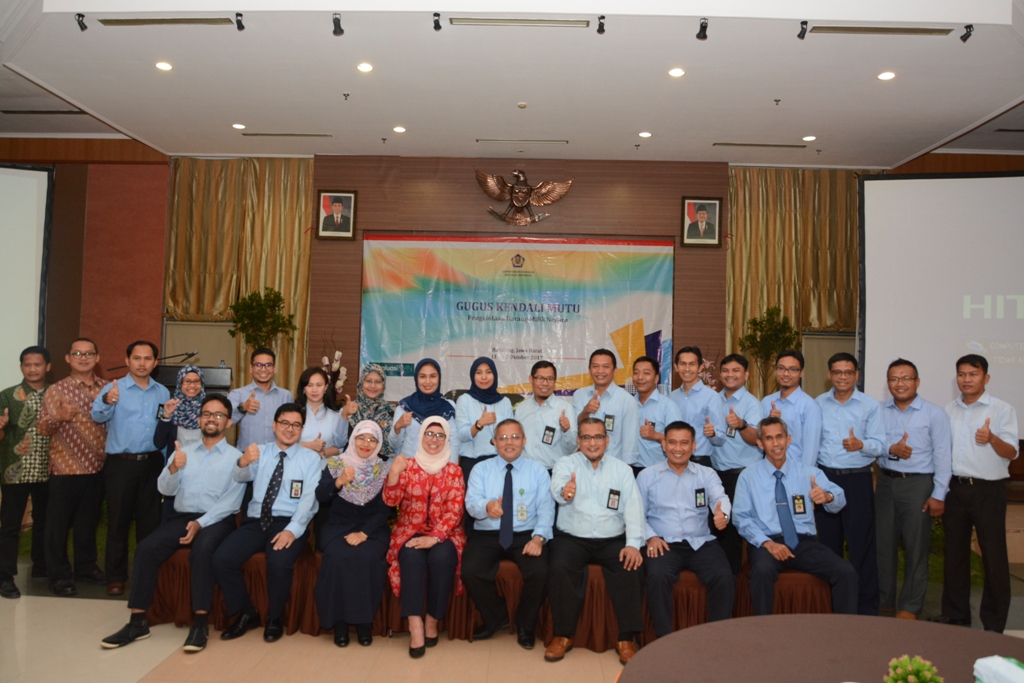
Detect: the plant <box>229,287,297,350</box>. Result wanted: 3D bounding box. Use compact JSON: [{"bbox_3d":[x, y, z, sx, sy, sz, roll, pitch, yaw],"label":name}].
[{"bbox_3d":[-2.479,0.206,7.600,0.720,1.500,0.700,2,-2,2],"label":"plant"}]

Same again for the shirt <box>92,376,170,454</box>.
[{"bbox_3d":[-2.540,0.502,5.140,0.500,0.570,0.330,3,-2,-39],"label":"shirt"}]

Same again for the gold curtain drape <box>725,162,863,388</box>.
[{"bbox_3d":[3.320,-0.545,8.900,1.720,3.000,0.180,1,-2,2],"label":"gold curtain drape"}]

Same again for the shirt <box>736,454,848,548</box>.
[{"bbox_3d":[1.571,0.918,4.380,0.550,0.510,0.370,1,-2,13],"label":"shirt"}]

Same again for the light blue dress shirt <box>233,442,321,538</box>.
[{"bbox_3d":[-1.359,0.863,4.450,0.480,0.530,0.370,2,-2,-4],"label":"light blue dress shirt"}]

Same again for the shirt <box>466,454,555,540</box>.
[{"bbox_3d":[-0.009,0.894,4.400,0.500,0.480,0.380,1,-2,0],"label":"shirt"}]

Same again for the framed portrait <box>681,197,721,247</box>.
[{"bbox_3d":[2.183,-1.377,8.850,0.470,0.590,0.040,2,-2,2],"label":"framed portrait"}]

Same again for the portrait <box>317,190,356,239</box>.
[{"bbox_3d":[-2.030,-1.472,8.900,0.455,0.575,0.050,1,-2,2],"label":"portrait"}]

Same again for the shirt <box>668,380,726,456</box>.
[{"bbox_3d":[1.244,0.523,5.150,0.440,0.550,0.320,1,-2,22],"label":"shirt"}]

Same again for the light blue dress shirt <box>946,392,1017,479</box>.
[{"bbox_3d":[2.879,0.584,4.720,0.320,0.550,0.460,3,-2,-44],"label":"light blue dress shirt"}]

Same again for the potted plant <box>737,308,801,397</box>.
[{"bbox_3d":[2.849,0.557,8.572,0.670,1.900,0.650,1,-2,1],"label":"potted plant"}]

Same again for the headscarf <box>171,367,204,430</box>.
[{"bbox_3d":[-2.150,0.380,5.120,0.280,0.440,0.270,2,-2,-24],"label":"headscarf"}]

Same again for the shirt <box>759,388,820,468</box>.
[{"bbox_3d":[1.820,0.569,5.020,0.430,0.550,0.300,1,-2,14],"label":"shirt"}]

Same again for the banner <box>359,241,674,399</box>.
[{"bbox_3d":[0.066,-0.240,9.200,3.720,1.980,0.050,1,-2,1],"label":"banner"}]

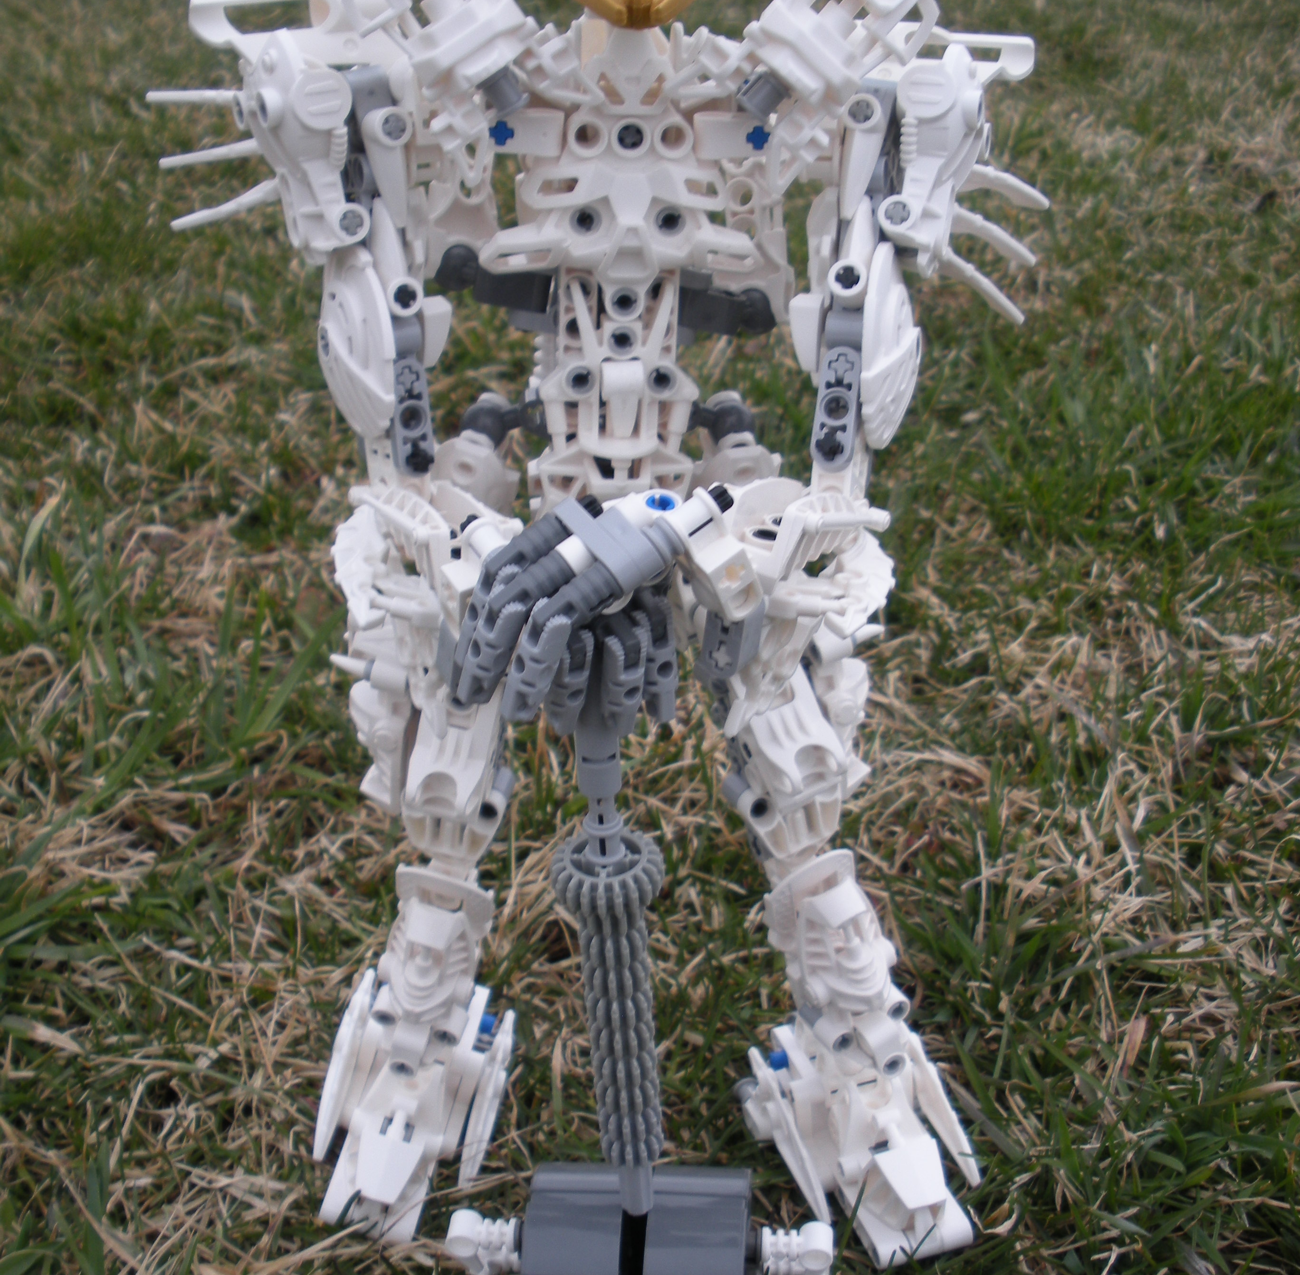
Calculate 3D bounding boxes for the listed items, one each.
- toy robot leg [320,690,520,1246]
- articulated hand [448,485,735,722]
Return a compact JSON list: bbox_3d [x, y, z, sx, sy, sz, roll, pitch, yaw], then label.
[{"bbox_3d":[-0.057,0.074,0.424,0.044,0.144,0.058,9,33,15],"label":"toy robot leg"},{"bbox_3d":[-0.009,-0.007,0.326,0.054,0.034,0.032,-26,40,-35],"label":"articulated hand"}]

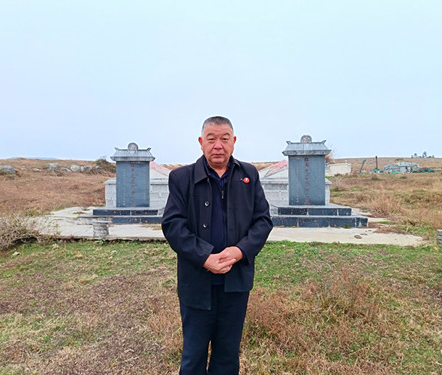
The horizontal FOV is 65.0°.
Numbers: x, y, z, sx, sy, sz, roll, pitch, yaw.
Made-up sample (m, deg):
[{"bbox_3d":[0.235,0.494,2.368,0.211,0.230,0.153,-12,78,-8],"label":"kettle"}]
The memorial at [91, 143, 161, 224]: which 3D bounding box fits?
[{"bbox_3d":[-2.288,-0.163,8.978,1.951,2.019,1.150,0,3,0],"label":"memorial"}]

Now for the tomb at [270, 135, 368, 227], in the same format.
[{"bbox_3d":[2.187,-0.210,8.300,2.154,2.126,1.300,0,3,0],"label":"tomb"}]

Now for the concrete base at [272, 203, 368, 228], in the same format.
[{"bbox_3d":[2.187,0.662,8.344,2.154,0.381,1.300,0,3,0],"label":"concrete base"}]

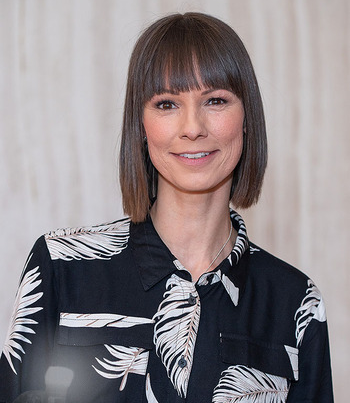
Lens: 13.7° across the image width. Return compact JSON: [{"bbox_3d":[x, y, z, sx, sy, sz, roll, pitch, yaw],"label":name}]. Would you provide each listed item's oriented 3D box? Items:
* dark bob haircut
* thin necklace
[{"bbox_3d":[0.024,-0.112,1.925,0.195,0.270,0.210,-3,1,0],"label":"dark bob haircut"},{"bbox_3d":[0.021,0.071,1.930,0.115,0.110,0.120,0,3,-5],"label":"thin necklace"}]

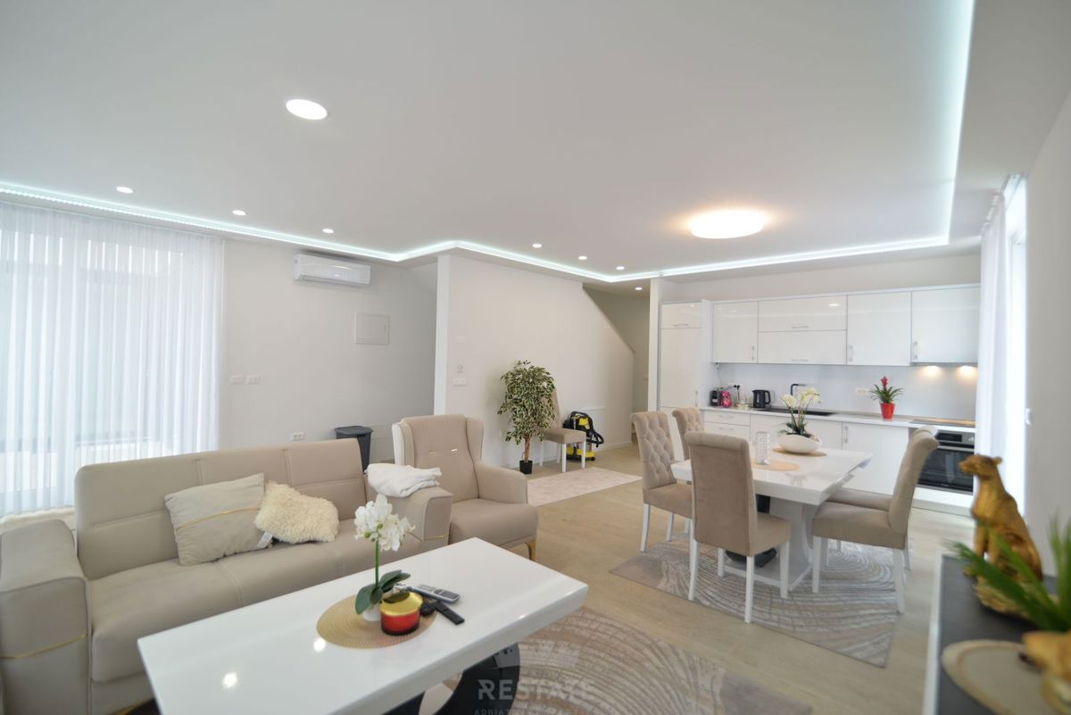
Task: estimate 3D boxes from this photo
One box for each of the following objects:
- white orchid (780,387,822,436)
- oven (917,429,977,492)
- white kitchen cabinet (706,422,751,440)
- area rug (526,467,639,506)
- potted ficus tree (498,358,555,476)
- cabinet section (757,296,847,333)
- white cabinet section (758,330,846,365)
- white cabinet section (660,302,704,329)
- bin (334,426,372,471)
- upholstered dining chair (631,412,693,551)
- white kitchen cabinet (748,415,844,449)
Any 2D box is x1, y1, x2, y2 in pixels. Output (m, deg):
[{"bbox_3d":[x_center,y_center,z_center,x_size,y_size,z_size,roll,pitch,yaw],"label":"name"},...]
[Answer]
[{"bbox_3d":[2.142,0.436,3.842,0.286,0.396,0.227,1,-1,33],"label":"white orchid"},{"bbox_3d":[4.265,1.031,4.918,0.595,0.595,0.560,1,-1,45],"label":"oven"},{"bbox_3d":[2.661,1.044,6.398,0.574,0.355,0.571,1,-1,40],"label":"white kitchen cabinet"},{"bbox_3d":[0.295,1.463,5.417,0.790,0.010,2.100,1,-1,45],"label":"area rug"},{"bbox_3d":[-0.100,0.744,6.025,0.740,1.450,0.740,1,0,0],"label":"potted ficus tree"},{"bbox_3d":[3.372,-0.515,5.964,0.986,0.402,0.360,1,-1,44],"label":"cabinet section"},{"bbox_3d":[3.365,-0.113,5.961,0.986,0.401,0.360,1,-1,44],"label":"white cabinet section"},{"bbox_3d":[2.242,-0.574,6.886,0.582,0.349,0.580,1,-1,44],"label":"white cabinet section"},{"bbox_3d":[-2.235,1.159,5.856,0.364,0.571,0.414,2,-1,-44],"label":"bin"},{"bbox_3d":[1.055,0.959,3.598,0.450,1.020,0.620,2,-1,-42],"label":"upholstered dining chair"},{"bbox_3d":[3.257,1.102,5.896,0.985,0.735,0.571,1,-1,40],"label":"white kitchen cabinet"}]

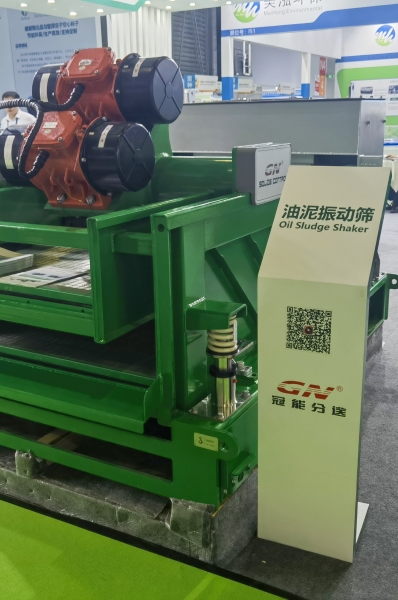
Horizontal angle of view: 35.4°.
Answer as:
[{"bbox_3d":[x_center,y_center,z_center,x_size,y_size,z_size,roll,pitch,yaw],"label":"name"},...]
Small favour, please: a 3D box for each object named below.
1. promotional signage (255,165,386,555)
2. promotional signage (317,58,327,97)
[{"bbox_3d":[0.380,0.182,1.917,0.302,1.143,0.315,6,17,24],"label":"promotional signage"},{"bbox_3d":[7.125,-12.894,36.000,0.590,2.379,0.100,7,17,28],"label":"promotional signage"}]

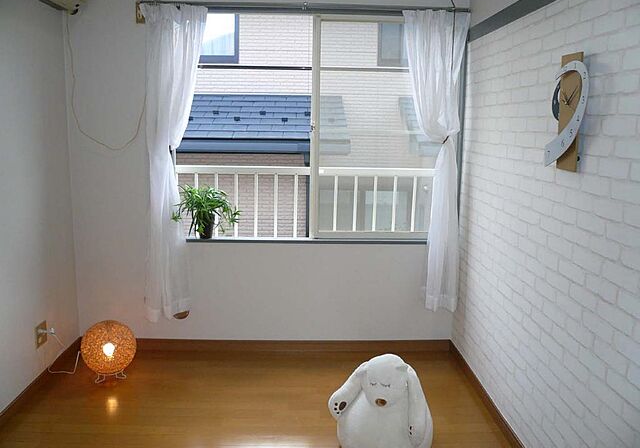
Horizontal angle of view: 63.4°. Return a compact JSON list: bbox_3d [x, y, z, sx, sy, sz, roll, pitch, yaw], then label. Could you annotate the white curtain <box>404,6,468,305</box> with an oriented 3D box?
[{"bbox_3d":[0.643,-0.313,2.986,0.395,1.725,0.130,1,11,-2],"label":"white curtain"}]

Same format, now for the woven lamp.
[{"bbox_3d":[-1.164,0.692,2.861,0.304,0.337,0.304,1,11,-2],"label":"woven lamp"}]

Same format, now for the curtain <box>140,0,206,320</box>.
[{"bbox_3d":[-0.822,-0.291,2.945,0.387,1.790,0.130,1,11,-2],"label":"curtain"}]

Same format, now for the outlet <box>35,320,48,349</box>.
[{"bbox_3d":[-1.452,0.586,2.732,0.020,0.114,0.107,1,11,-2],"label":"outlet"}]

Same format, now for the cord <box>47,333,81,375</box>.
[{"bbox_3d":[-1.381,0.713,2.838,0.140,0.297,0.220,1,11,-2],"label":"cord"}]

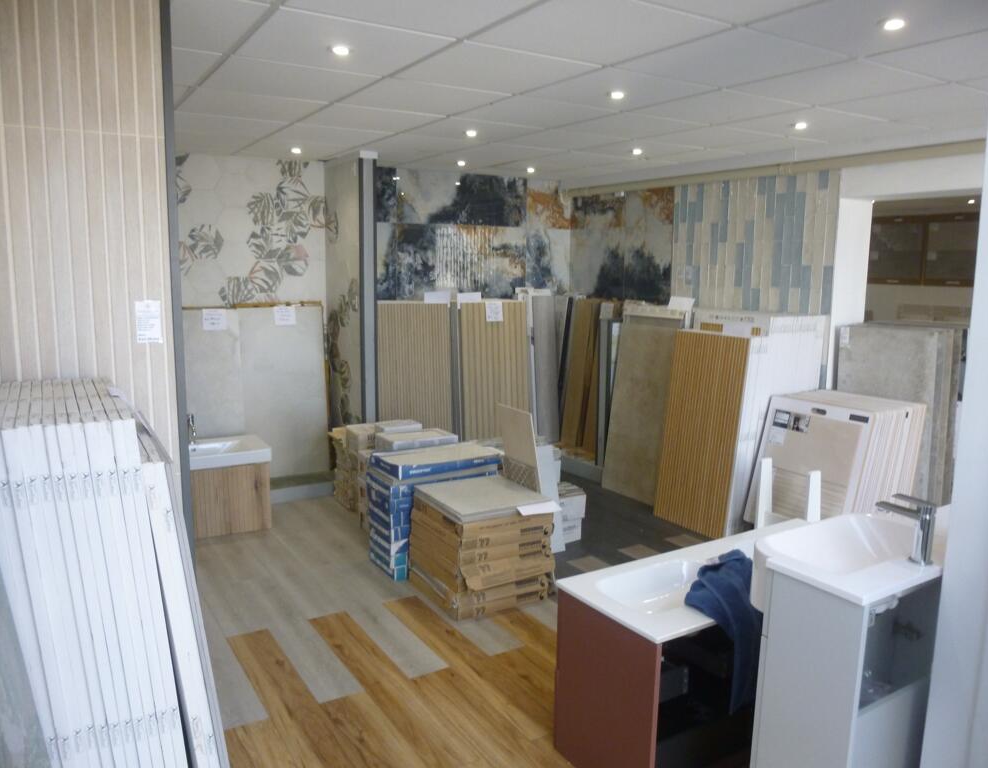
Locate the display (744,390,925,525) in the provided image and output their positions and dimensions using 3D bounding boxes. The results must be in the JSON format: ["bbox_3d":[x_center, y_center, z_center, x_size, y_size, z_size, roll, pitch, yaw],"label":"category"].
[{"bbox_3d":[1.952,0.477,4.237,0.580,0.800,0.590,4,5,-40],"label":"display"}]

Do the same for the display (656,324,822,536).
[{"bbox_3d":[1.560,0.281,4.756,0.660,1.230,0.550,-1,9,-39],"label":"display"}]

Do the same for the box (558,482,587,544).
[{"bbox_3d":[0.361,0.791,4.488,0.280,0.272,0.260,-4,11,-24],"label":"box"}]

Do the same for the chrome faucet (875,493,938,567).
[{"bbox_3d":[1.062,0.365,1.903,0.052,0.167,0.150,-5,11,-31],"label":"chrome faucet"}]

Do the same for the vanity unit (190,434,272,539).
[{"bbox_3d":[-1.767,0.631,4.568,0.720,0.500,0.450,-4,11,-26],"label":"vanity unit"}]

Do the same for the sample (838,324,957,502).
[{"bbox_3d":[2.496,0.276,4.683,0.620,1.250,0.360,8,12,36],"label":"sample"}]

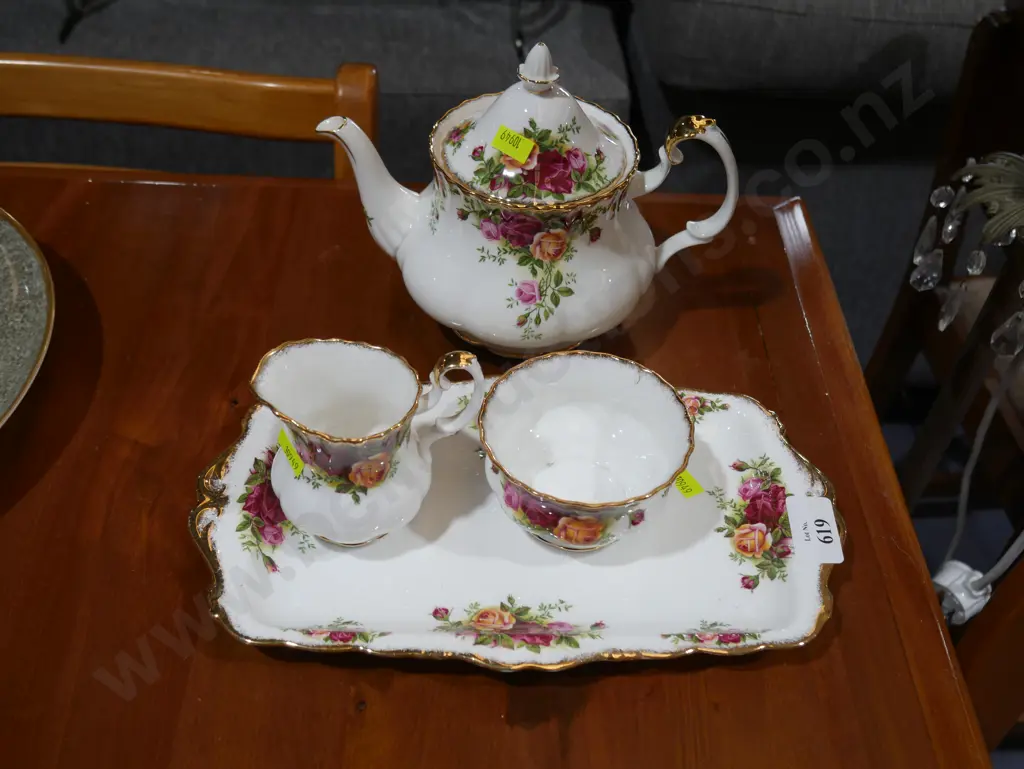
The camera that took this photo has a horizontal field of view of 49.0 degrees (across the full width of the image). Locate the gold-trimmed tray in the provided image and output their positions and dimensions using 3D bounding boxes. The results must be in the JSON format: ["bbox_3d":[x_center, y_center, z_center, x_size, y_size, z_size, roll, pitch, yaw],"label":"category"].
[{"bbox_3d":[0.004,0.066,0.565,0.321,0.022,0.184,1,45,-4],"label":"gold-trimmed tray"}]

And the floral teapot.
[{"bbox_3d":[0.011,-0.113,0.637,0.240,0.175,0.156,2,44,-2],"label":"floral teapot"}]

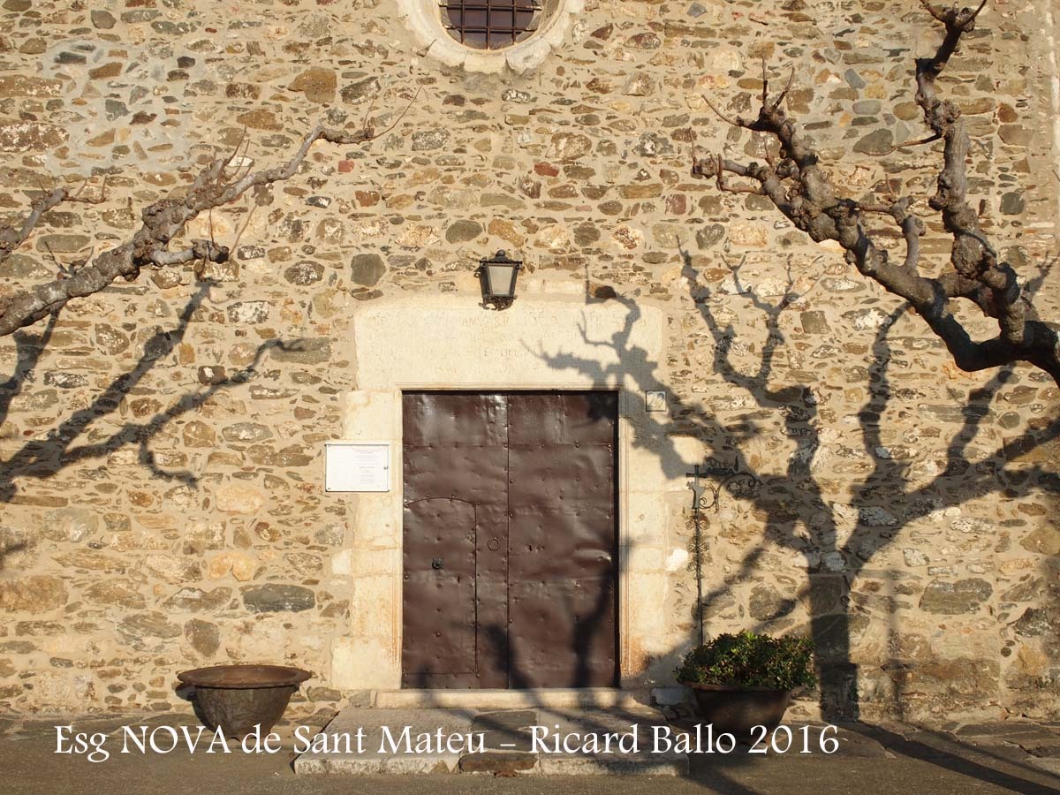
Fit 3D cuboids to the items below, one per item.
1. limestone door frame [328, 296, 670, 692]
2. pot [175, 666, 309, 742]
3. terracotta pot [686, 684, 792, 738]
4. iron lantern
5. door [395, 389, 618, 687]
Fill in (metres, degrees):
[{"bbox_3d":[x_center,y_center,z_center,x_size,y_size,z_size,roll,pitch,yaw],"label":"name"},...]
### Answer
[{"bbox_3d":[-0.246,0.768,11.537,2.742,3.186,0.300,0,-2,0],"label":"limestone door frame"},{"bbox_3d":[-1.899,2.052,9.368,0.889,0.410,0.889,0,-3,0],"label":"pot"},{"bbox_3d":[1.402,2.050,9.262,0.854,0.397,0.854,0,-3,0],"label":"terracotta pot"},{"bbox_3d":[-0.229,-0.928,11.260,0.340,0.453,0.400,0,-2,0],"label":"iron lantern"},{"bbox_3d":[-0.163,1.167,11.619,1.779,2.442,0.080,0,-2,0],"label":"door"}]

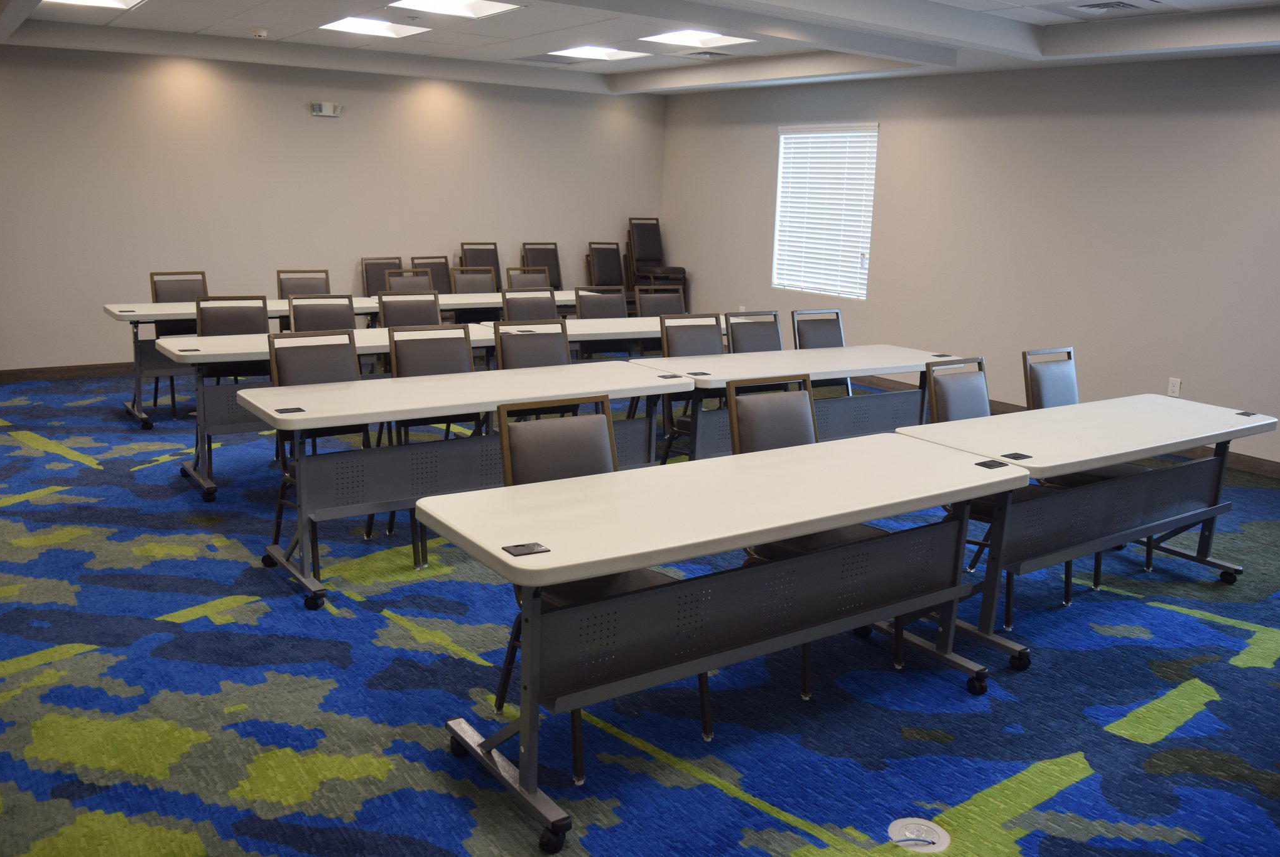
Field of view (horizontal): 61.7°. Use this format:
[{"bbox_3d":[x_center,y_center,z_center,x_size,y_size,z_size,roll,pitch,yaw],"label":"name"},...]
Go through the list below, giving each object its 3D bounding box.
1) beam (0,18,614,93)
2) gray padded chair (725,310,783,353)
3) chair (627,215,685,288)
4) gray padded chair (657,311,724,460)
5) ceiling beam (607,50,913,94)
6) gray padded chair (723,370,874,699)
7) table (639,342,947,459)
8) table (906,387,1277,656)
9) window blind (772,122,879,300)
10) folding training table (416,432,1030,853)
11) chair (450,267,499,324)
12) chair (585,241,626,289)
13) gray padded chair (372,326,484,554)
[{"bbox_3d":[-2.366,-2.977,8.690,4.950,0.190,0.320,-7,15,-35],"label":"beam"},{"bbox_3d":[0.748,-0.132,5.716,0.450,0.920,0.570,-7,15,-36],"label":"gray padded chair"},{"bbox_3d":[0.182,-1.651,10.846,0.450,0.917,0.565,-6,15,-33],"label":"chair"},{"bbox_3d":[0.394,-0.096,5.501,0.460,0.920,0.550,-7,15,-35],"label":"gray padded chair"},{"bbox_3d":[1.119,-3.101,9.211,0.500,0.200,3.700,-7,15,-35],"label":"ceiling beam"},{"bbox_3d":[0.573,0.328,3.520,0.450,0.917,0.565,-6,15,-34],"label":"gray padded chair"},{"bbox_3d":[0.842,0.010,5.484,1.830,0.728,0.610,-7,15,-35],"label":"table"},{"bbox_3d":[1.798,0.339,4.154,1.830,0.728,0.610,-7,15,-35],"label":"table"},{"bbox_3d":[1.595,-1.906,9.290,0.070,1.450,1.210,-7,15,-35],"label":"window blind"},{"bbox_3d":[0.313,0.514,3.051,1.817,0.732,0.627,-6,15,-35],"label":"folding training table"},{"bbox_3d":[-1.167,-0.757,8.261,0.450,0.917,0.565,-6,15,-34],"label":"chair"},{"bbox_3d":[-0.210,-1.336,10.440,0.455,0.915,0.550,-7,15,-35],"label":"chair"},{"bbox_3d":[-0.812,0.045,4.579,0.455,0.915,0.550,-7,15,-35],"label":"gray padded chair"}]

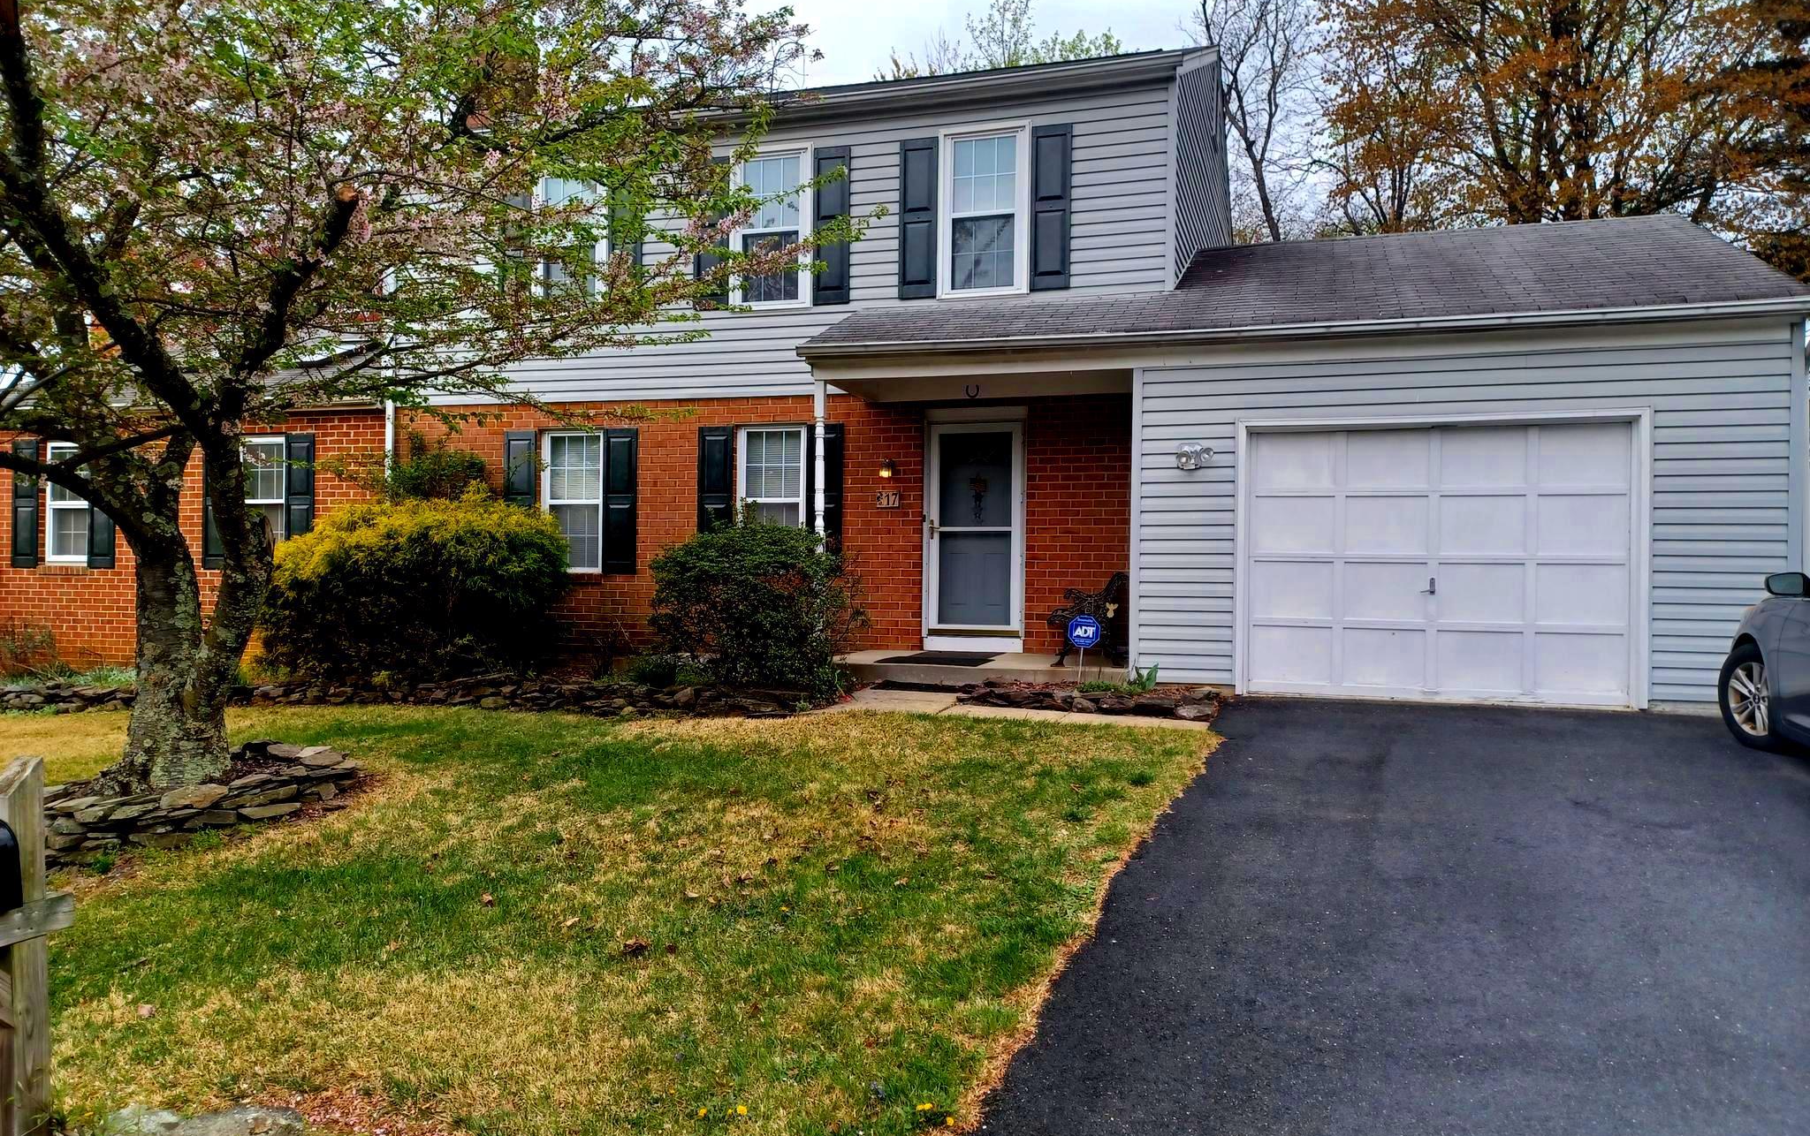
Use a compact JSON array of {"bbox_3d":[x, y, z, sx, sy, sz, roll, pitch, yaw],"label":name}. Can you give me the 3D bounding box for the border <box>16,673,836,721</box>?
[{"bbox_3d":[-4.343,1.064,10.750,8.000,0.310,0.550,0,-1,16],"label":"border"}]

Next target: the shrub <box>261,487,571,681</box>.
[{"bbox_3d":[-4.685,0.183,12.500,2.750,1.800,2.100,0,-1,18],"label":"shrub"}]

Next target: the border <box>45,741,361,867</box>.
[{"bbox_3d":[-3.832,1.247,7.050,1.700,0.320,1.800,0,-1,18],"label":"border"}]

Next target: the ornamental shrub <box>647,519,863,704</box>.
[{"bbox_3d":[-1.244,0.368,10.800,1.650,1.420,1.500,1,-1,0],"label":"ornamental shrub"}]

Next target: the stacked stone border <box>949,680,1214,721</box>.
[{"bbox_3d":[1.383,1.006,9.950,2.050,0.190,0.600,0,-1,19],"label":"stacked stone border"}]

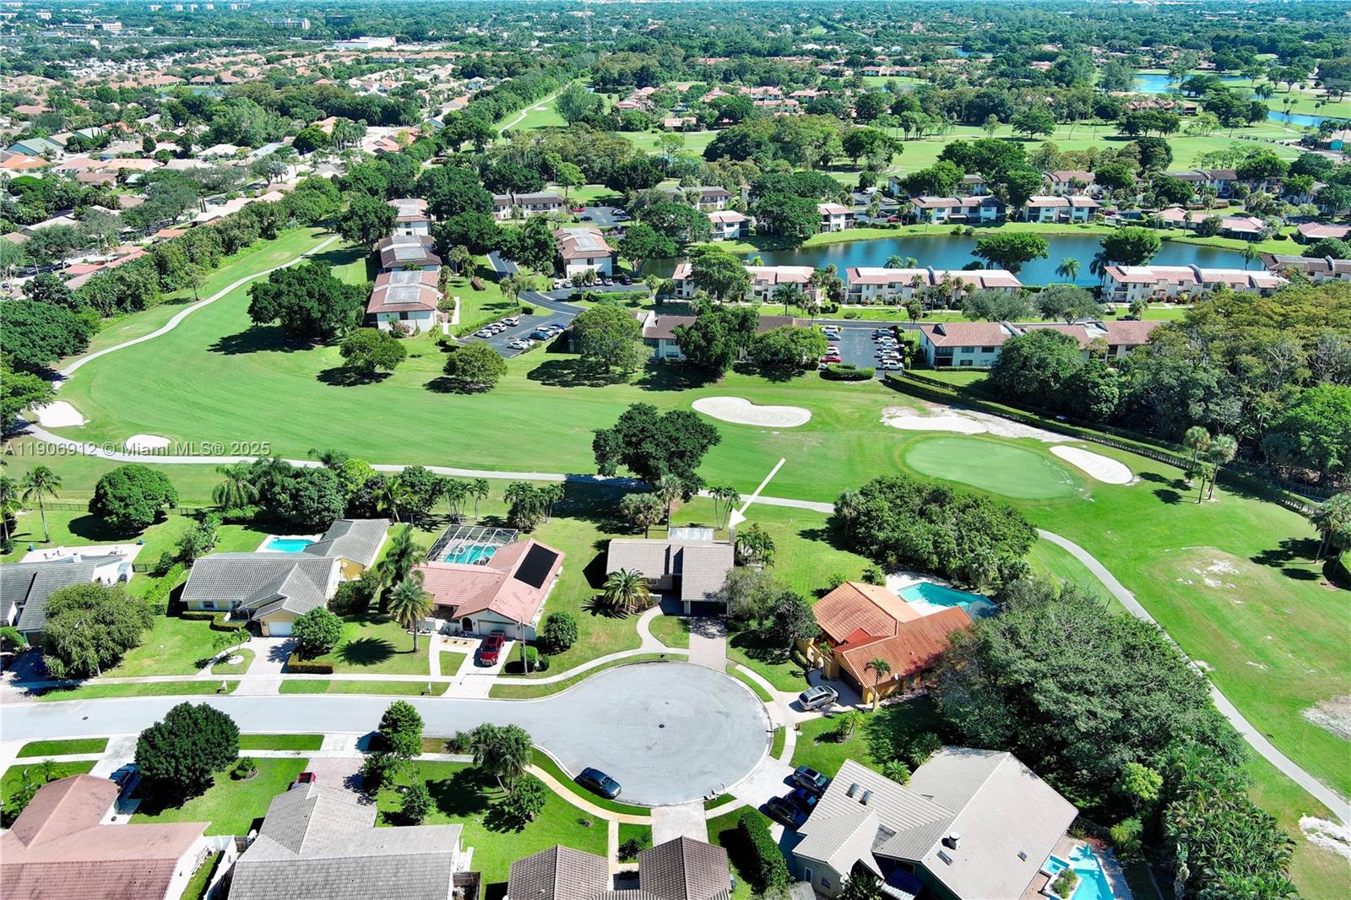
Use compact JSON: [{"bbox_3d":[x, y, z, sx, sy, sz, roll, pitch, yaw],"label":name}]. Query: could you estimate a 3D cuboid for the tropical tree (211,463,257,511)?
[{"bbox_3d":[-68.200,6.191,169.276,7.000,8.700,7.000,0,25,0],"label":"tropical tree"}]

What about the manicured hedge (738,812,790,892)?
[{"bbox_3d":[8.550,39.201,105.998,2.300,2.350,9.200,-7,26,-15],"label":"manicured hedge"}]

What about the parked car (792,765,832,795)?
[{"bbox_3d":[14.700,34.704,113.501,4.600,1.600,1.860,20,30,38],"label":"parked car"}]

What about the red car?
[{"bbox_3d":[-23.314,25.356,139.463,2.000,1.900,5.800,2,23,4],"label":"red car"}]

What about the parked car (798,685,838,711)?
[{"bbox_3d":[17.079,29.524,130.010,4.800,1.650,1.850,-13,26,-27],"label":"parked car"}]

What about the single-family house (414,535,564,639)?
[{"bbox_3d":[-26.459,18.253,148.259,19.200,4.600,18.500,4,25,9],"label":"single-family house"}]

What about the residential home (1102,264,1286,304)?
[{"bbox_3d":[141.846,-45.502,298.662,43.500,7.300,16.800,3,23,7],"label":"residential home"}]

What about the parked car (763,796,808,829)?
[{"bbox_3d":[11.570,36.553,109.289,4.650,1.580,1.850,20,30,38],"label":"parked car"}]

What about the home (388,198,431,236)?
[{"bbox_3d":[-83.606,-72.132,339.251,14.900,7.000,29.500,-5,26,-11],"label":"home"}]

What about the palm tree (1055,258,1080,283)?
[{"bbox_3d":[100.900,-45.302,280.649,6.100,7.900,6.000,0,25,0],"label":"palm tree"}]

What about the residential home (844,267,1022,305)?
[{"bbox_3d":[69.988,-45.495,298.646,45.500,7.300,16.800,1,23,3],"label":"residential home"}]

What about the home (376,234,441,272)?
[{"bbox_3d":[-76.200,-54.787,311.593,15.500,7.200,34.000,-6,24,-14],"label":"home"}]

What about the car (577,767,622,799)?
[{"bbox_3d":[-8.152,35.530,116.214,4.700,1.430,1.820,16,28,33],"label":"car"}]

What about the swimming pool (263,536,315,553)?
[{"bbox_3d":[-57.300,14.719,162.109,7.600,0.900,5.200,-1,25,-2],"label":"swimming pool"}]

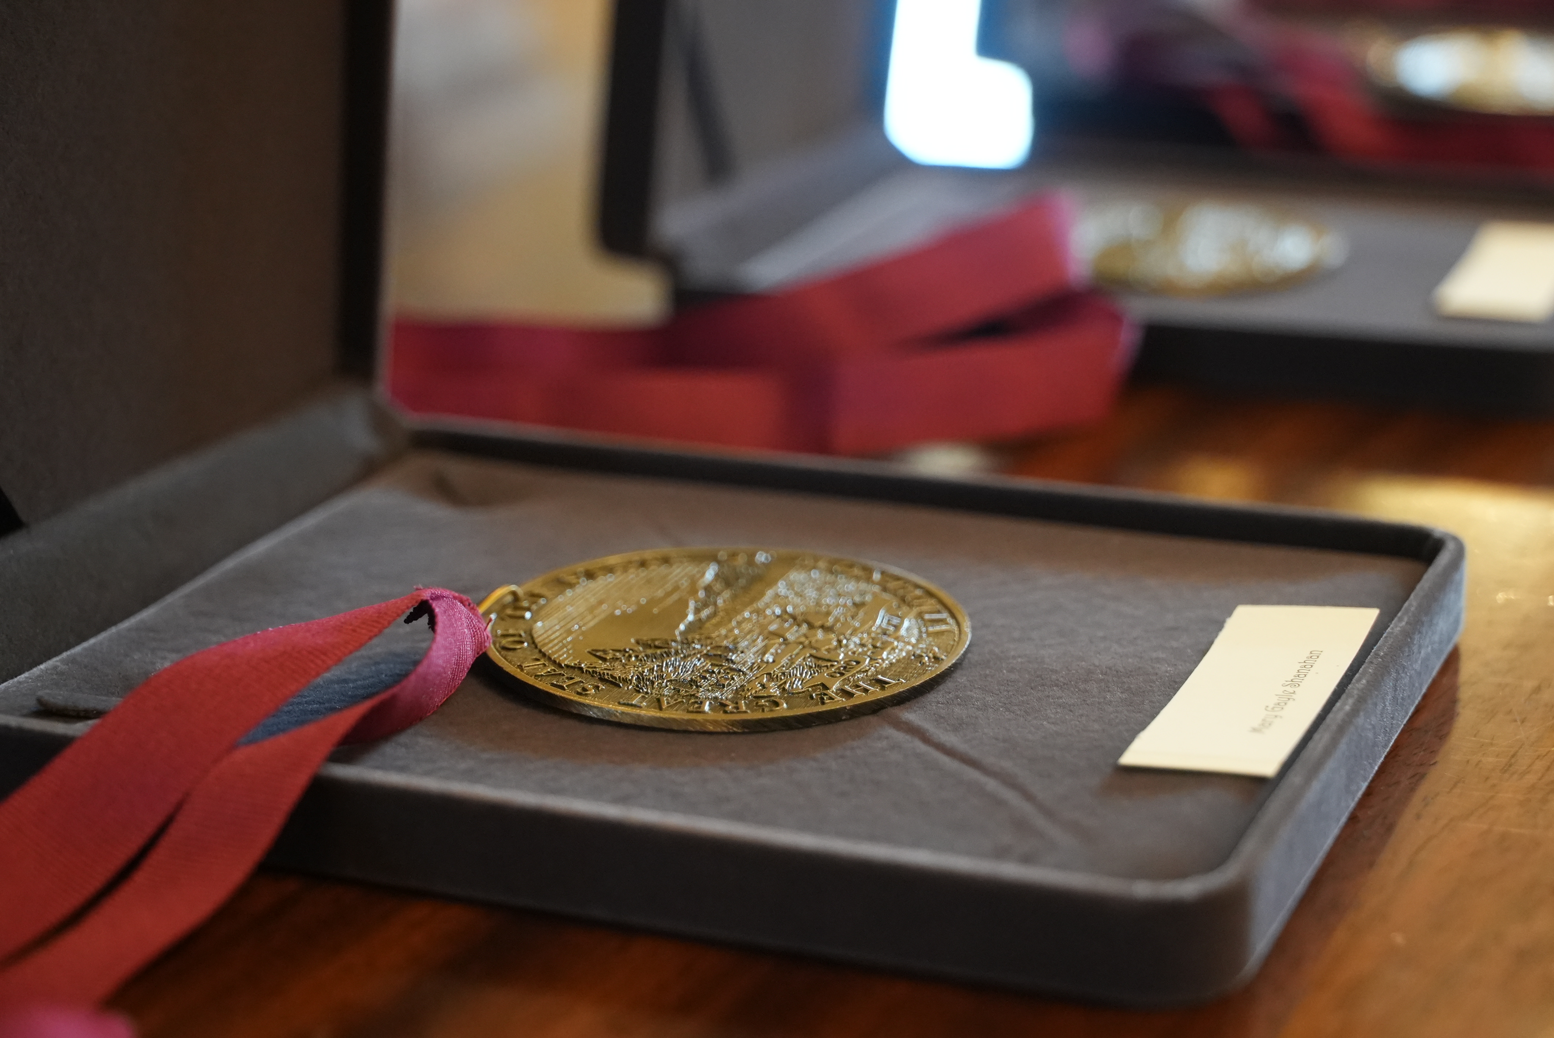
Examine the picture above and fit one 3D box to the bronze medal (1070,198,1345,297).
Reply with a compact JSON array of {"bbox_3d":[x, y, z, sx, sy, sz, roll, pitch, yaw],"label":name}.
[{"bbox_3d":[0.093,-0.061,0.688,0.073,0.003,0.073,5,19,14],"label":"bronze medal"}]

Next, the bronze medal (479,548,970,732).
[{"bbox_3d":[-0.008,0.017,0.455,0.074,0.003,0.074,6,19,17],"label":"bronze medal"}]

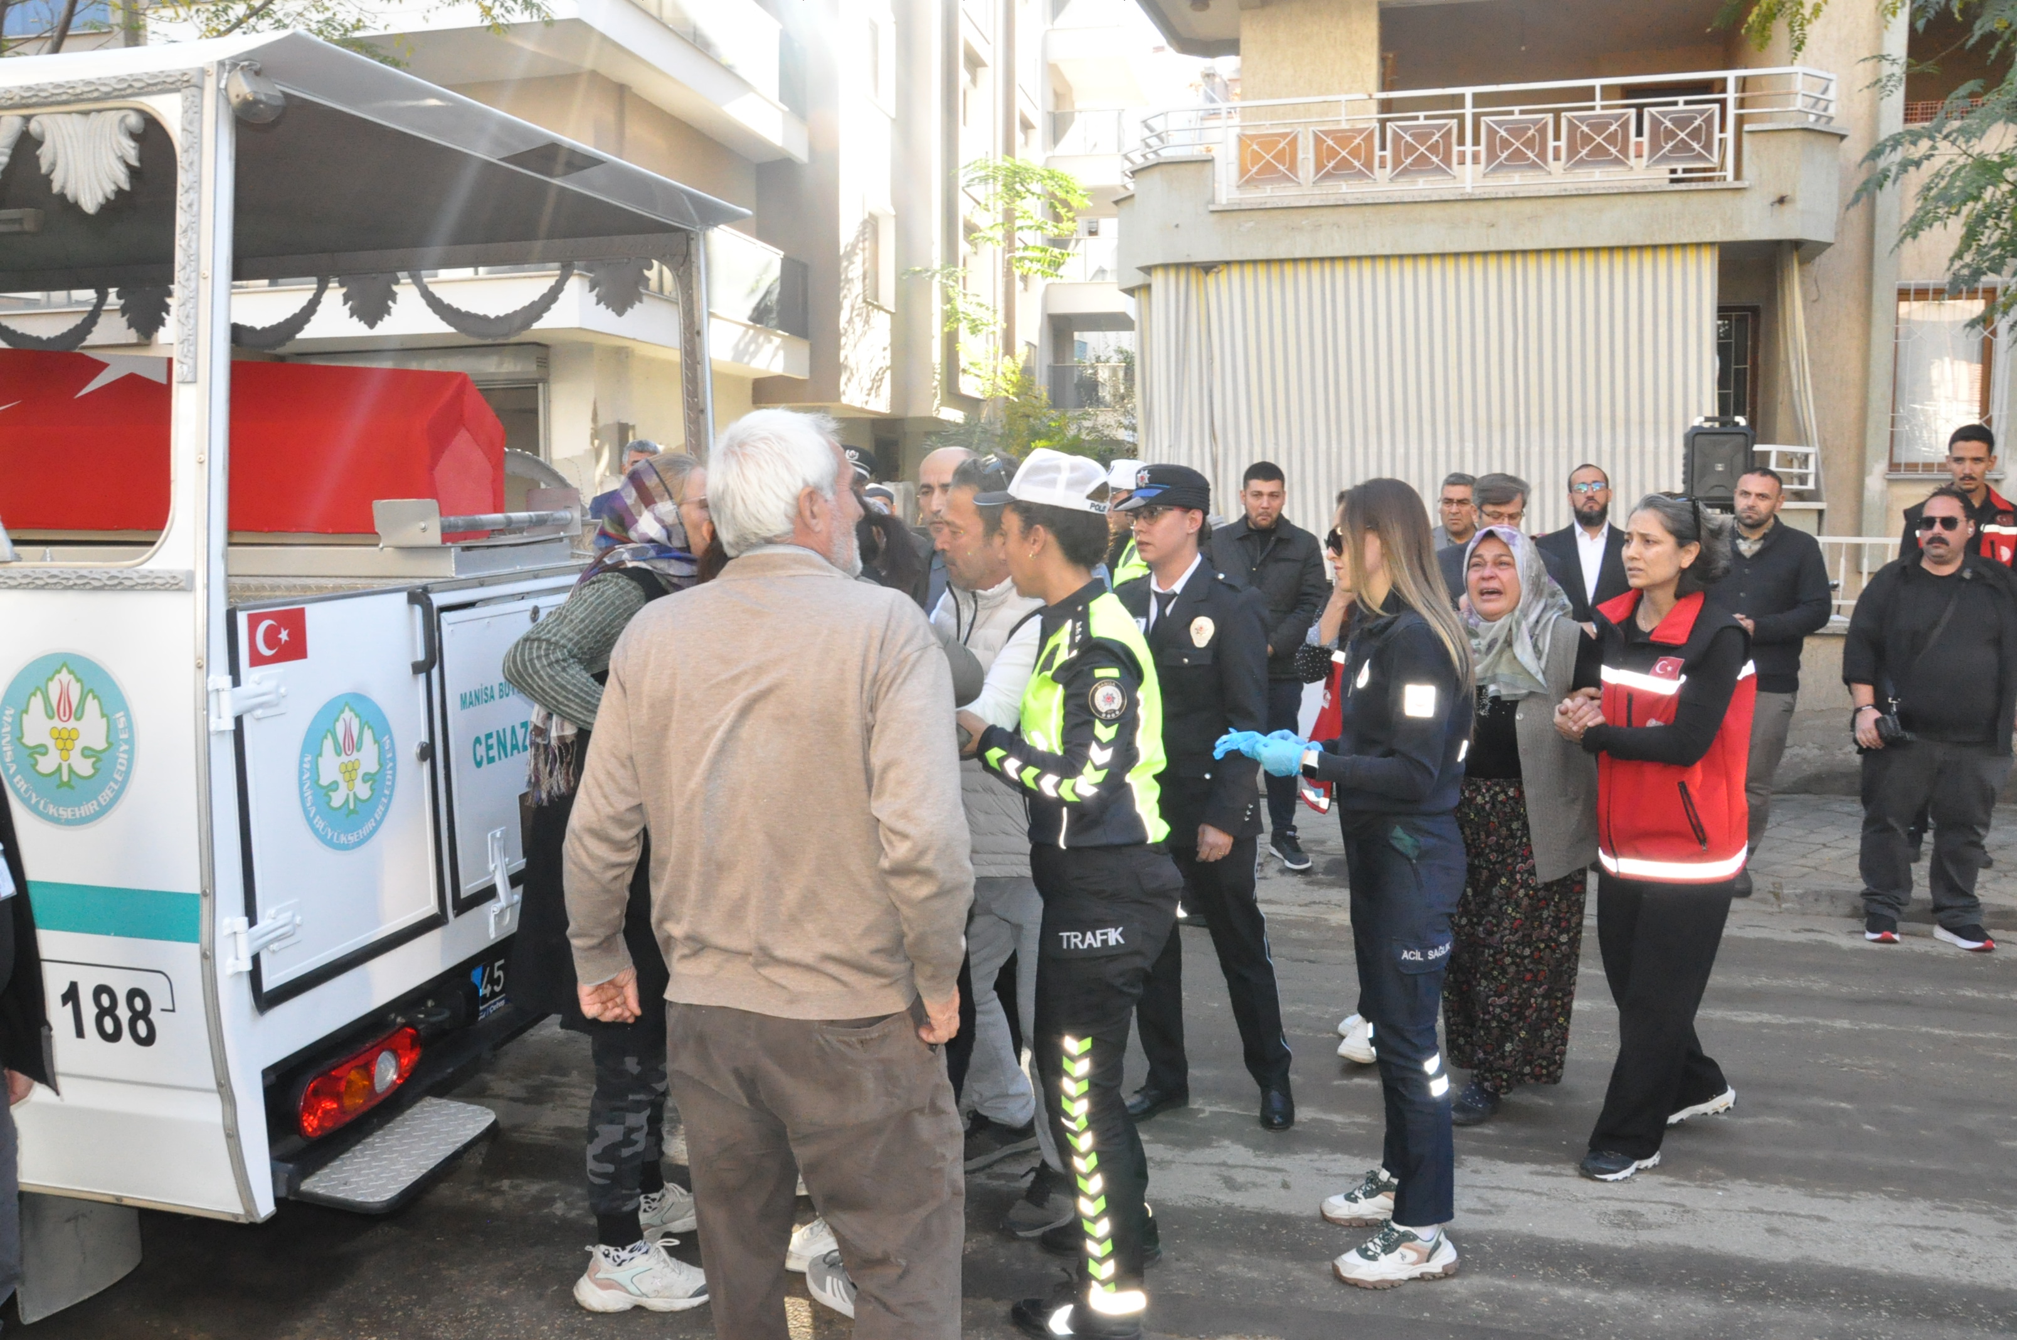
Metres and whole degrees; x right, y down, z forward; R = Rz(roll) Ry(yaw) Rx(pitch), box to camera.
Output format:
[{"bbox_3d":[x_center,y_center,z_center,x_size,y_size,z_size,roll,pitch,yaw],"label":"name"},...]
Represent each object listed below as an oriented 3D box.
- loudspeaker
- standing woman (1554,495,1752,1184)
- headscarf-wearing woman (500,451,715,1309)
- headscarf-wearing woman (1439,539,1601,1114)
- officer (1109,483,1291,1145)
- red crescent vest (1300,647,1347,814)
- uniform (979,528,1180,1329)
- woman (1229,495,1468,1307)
[{"bbox_3d":[4.014,-1.153,8.534,0.410,0.550,0.330,1,5,17],"label":"loudspeaker"},{"bbox_3d":[1.633,0.386,3.805,0.600,1.660,0.460,-2,5,-24],"label":"standing woman"},{"bbox_3d":[-0.797,0.414,3.165,0.550,1.710,0.500,-1,5,-9],"label":"headscarf-wearing woman"},{"bbox_3d":[1.371,0.394,4.077,0.500,1.600,0.400,3,5,30],"label":"headscarf-wearing woman"},{"bbox_3d":[0.510,0.333,4.021,0.500,1.730,0.380,4,6,38],"label":"officer"},{"bbox_3d":[1.050,0.092,4.523,0.320,0.680,0.460,-3,5,-28],"label":"red crescent vest"},{"bbox_3d":[0.140,0.527,3.014,0.430,1.510,0.480,1,5,9],"label":"uniform"},{"bbox_3d":[0.721,0.428,3.237,0.540,1.670,0.480,-1,5,-7],"label":"woman"}]

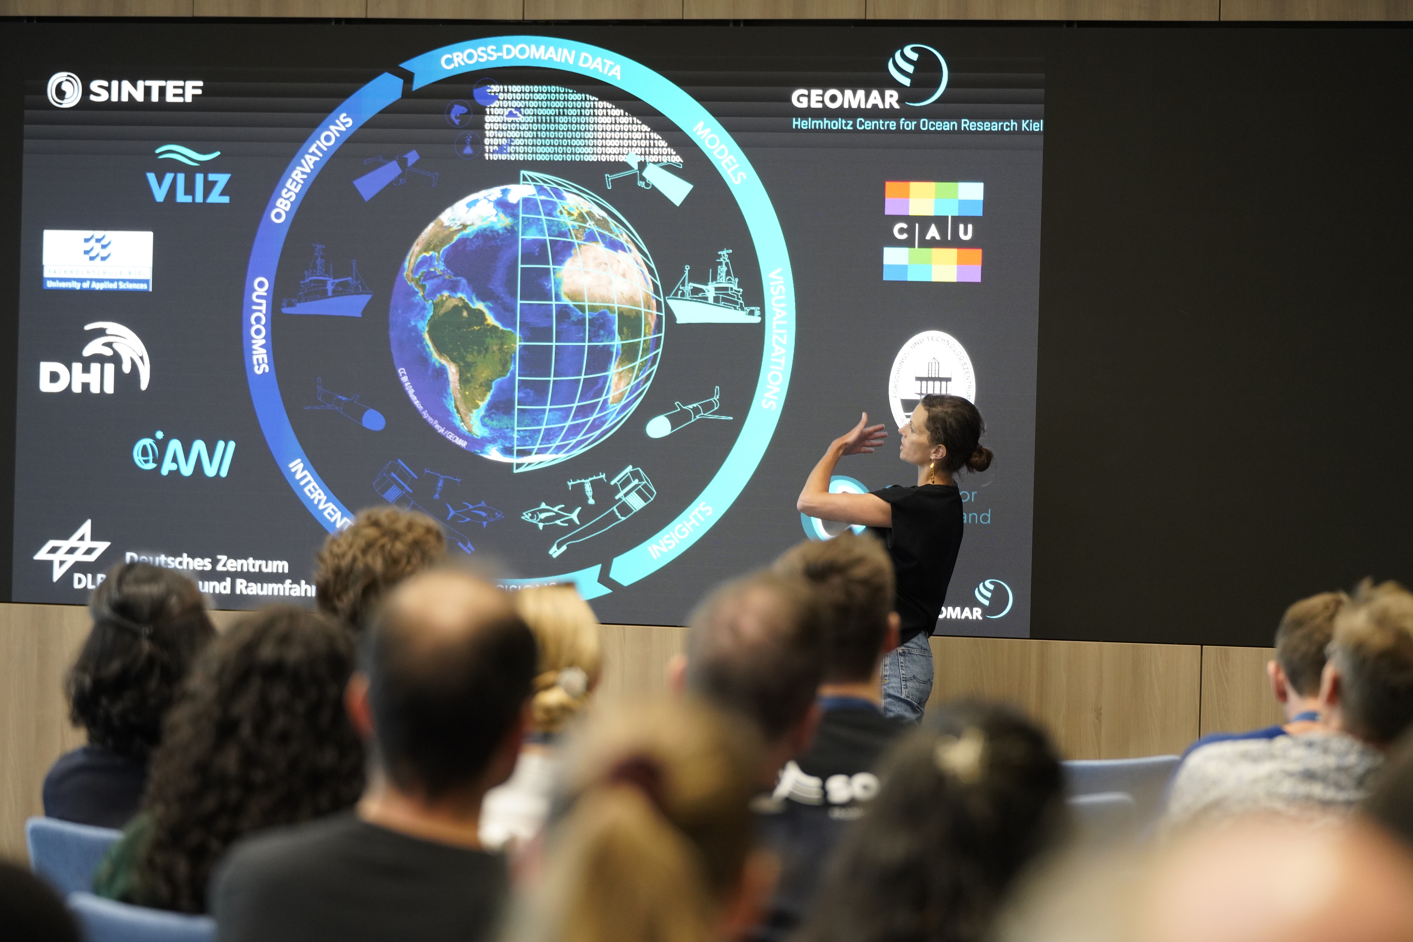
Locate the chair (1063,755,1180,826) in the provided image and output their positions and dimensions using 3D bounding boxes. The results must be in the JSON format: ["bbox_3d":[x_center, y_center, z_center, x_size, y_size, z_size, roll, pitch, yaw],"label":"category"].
[{"bbox_3d":[0.884,1.069,10.014,0.520,0.830,0.540,2,0,11],"label":"chair"}]

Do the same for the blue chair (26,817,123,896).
[{"bbox_3d":[-0.906,1.034,7.560,0.520,0.830,0.540,2,0,14],"label":"blue chair"}]

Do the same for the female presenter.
[{"bbox_3d":[0.546,0.614,12.503,0.560,1.690,0.500,2,0,20],"label":"female presenter"}]

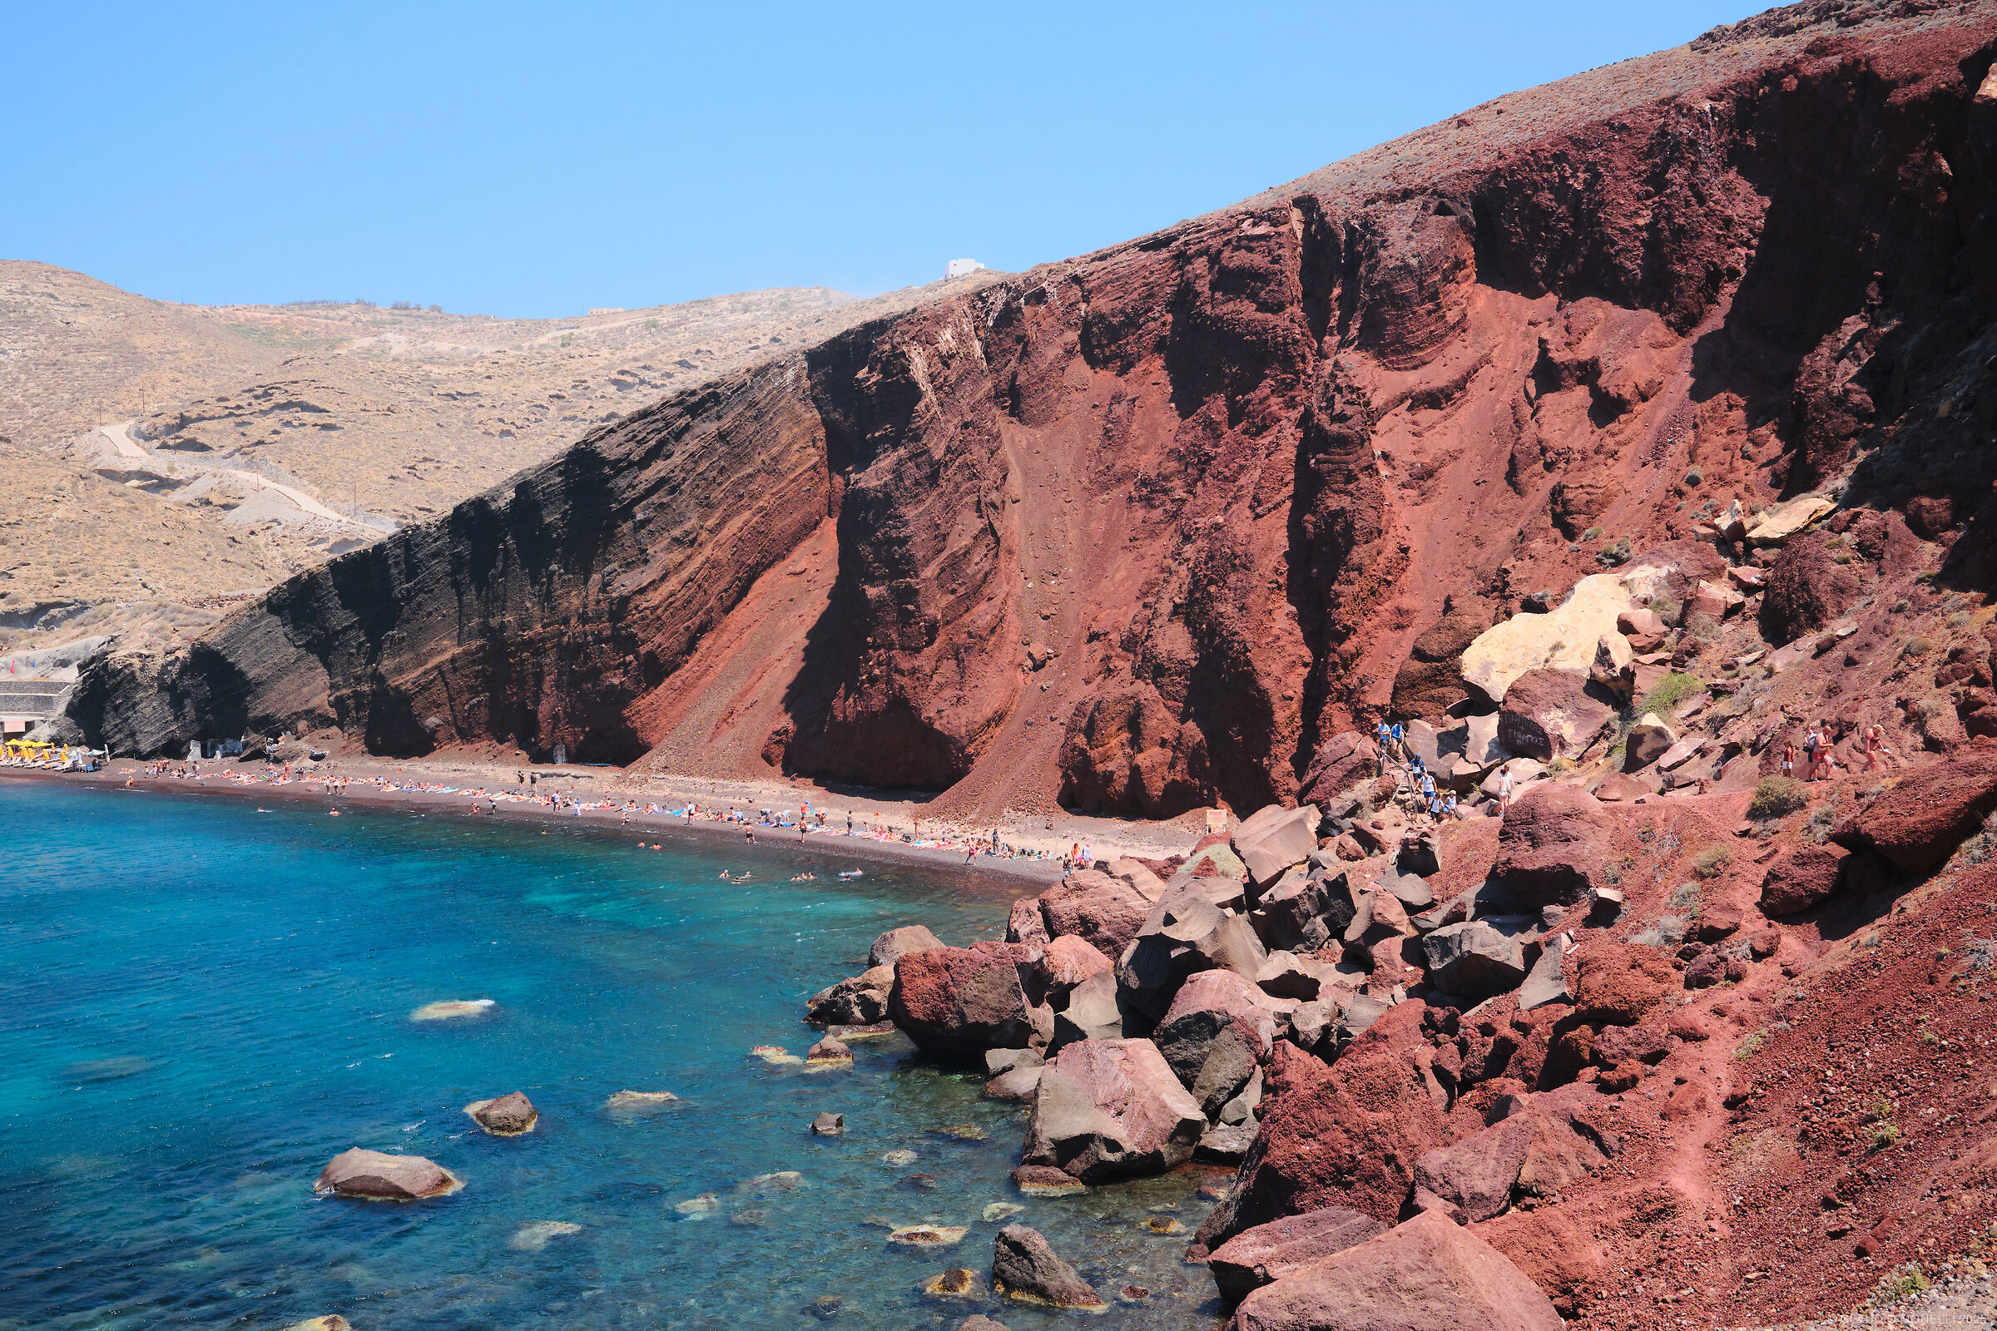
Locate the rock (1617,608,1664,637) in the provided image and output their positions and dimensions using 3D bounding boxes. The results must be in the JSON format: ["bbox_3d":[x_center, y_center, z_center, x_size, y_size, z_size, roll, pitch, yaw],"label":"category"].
[{"bbox_3d":[26.463,-1.768,80.000,1.900,1.200,1.500,0,-1,18],"label":"rock"}]

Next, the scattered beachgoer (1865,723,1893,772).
[{"bbox_3d":[26.017,2.473,57.500,0.850,1.470,0.500,0,1,16],"label":"scattered beachgoer"}]

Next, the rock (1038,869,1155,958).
[{"bbox_3d":[4.302,10.810,83.000,5.200,3.800,4.400,0,1,3],"label":"rock"}]

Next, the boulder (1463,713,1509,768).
[{"bbox_3d":[19.589,3.073,78.000,2.000,2.100,1.800,0,1,14],"label":"boulder"}]

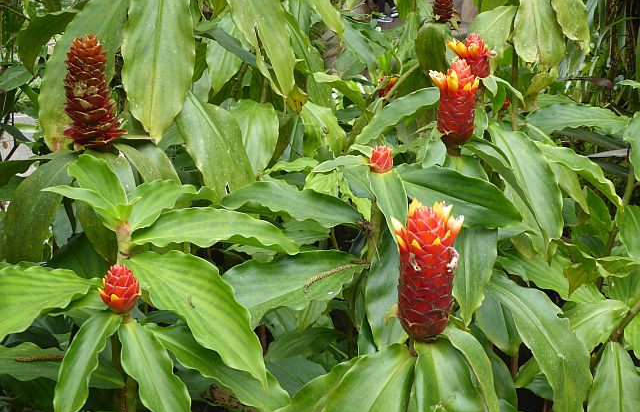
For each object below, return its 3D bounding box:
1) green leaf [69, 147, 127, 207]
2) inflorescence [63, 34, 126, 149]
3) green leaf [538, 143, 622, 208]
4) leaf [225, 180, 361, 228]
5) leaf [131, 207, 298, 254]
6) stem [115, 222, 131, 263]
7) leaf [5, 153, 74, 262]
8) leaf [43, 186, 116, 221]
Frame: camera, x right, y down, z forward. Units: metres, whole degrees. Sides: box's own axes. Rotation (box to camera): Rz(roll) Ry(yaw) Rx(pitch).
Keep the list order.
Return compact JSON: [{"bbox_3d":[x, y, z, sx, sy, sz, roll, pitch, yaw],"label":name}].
[{"bbox_3d":[-0.257,-0.034,1.280,0.045,0.025,0.100,-31,53,-28],"label":"green leaf"},{"bbox_3d":[-0.293,-0.150,1.450,0.075,0.148,0.075,-6,15,2],"label":"inflorescence"},{"bbox_3d":[0.432,-0.052,1.840,0.161,0.040,0.065,41,25,30],"label":"green leaf"},{"bbox_3d":[-0.043,-0.002,1.720,0.215,0.040,0.075,6,40,-11],"label":"leaf"},{"bbox_3d":[-0.115,0.028,1.210,0.185,0.040,0.070,2,29,15],"label":"leaf"},{"bbox_3d":[-0.221,0.041,1.240,0.017,0.046,0.017,0,17,0],"label":"stem"},{"bbox_3d":[-0.406,0.009,1.600,0.070,0.178,0.050,8,-20,13],"label":"leaf"},{"bbox_3d":[-0.308,-0.003,1.420,0.100,0.025,0.045,20,41,0],"label":"leaf"}]

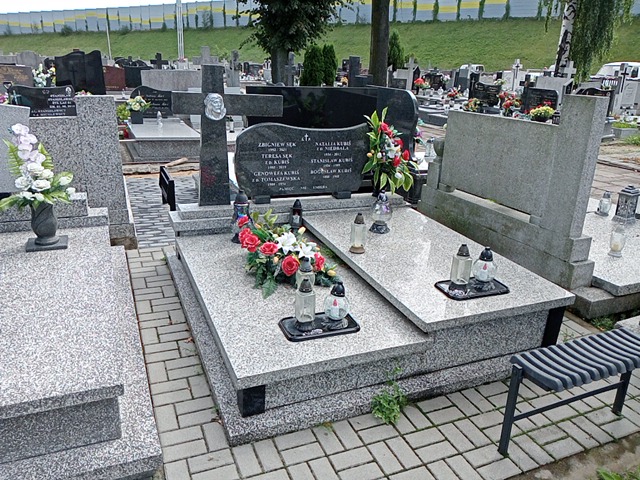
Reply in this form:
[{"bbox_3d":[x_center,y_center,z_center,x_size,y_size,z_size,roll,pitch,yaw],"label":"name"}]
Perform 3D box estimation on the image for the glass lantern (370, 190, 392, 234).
[{"bbox_3d":[0.490,-0.228,4.069,0.170,0.326,0.170,3,20,-1],"label":"glass lantern"}]

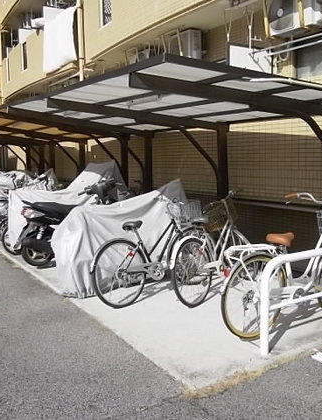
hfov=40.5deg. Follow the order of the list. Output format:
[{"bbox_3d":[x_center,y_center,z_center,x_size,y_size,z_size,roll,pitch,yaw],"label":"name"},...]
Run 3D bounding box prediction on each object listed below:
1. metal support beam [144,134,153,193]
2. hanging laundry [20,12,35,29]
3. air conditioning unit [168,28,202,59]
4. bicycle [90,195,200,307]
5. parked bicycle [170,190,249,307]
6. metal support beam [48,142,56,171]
[{"bbox_3d":[-0.195,-0.369,7.627,0.100,1.900,0.100,-5,8,-32],"label":"metal support beam"},{"bbox_3d":[-4.485,-6.333,14.675,0.400,0.700,0.600,-5,8,-34],"label":"hanging laundry"},{"bbox_3d":[0.458,-3.066,8.481,0.290,0.570,0.760,-5,8,-32],"label":"air conditioning unit"},{"bbox_3d":[-0.042,0.408,4.743,0.550,1.050,1.760,5,9,39],"label":"bicycle"},{"bbox_3d":[0.640,0.396,4.764,0.550,1.050,1.760,4,8,34],"label":"parked bicycle"},{"bbox_3d":[-2.953,-0.844,11.932,0.100,1.900,0.100,-5,8,-32],"label":"metal support beam"}]

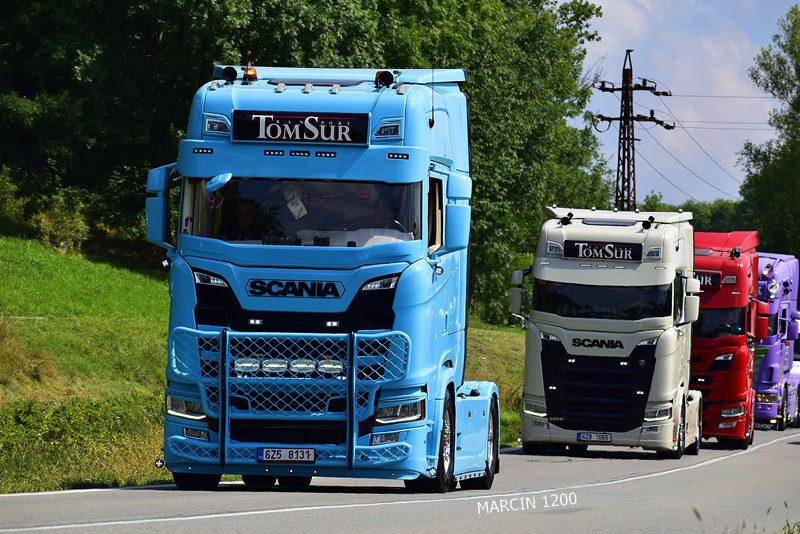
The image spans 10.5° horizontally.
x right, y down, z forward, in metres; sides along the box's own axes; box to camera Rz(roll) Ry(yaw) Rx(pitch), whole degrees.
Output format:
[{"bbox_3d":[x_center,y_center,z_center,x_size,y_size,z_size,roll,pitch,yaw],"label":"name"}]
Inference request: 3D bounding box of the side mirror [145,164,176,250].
[{"bbox_3d":[-2.223,-0.552,40.240,0.290,0.780,0.240,2,-2,8],"label":"side mirror"}]

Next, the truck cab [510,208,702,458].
[{"bbox_3d":[3.520,1.113,70.665,2.850,3.920,5.700,2,-2,8],"label":"truck cab"}]

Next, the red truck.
[{"bbox_3d":[5.575,1.413,81.728,2.800,3.950,5.700,2,-2,7],"label":"red truck"}]

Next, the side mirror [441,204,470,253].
[{"bbox_3d":[0.520,-0.354,39.868,0.260,0.440,0.200,2,-2,8],"label":"side mirror"}]

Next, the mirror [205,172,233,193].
[{"bbox_3d":[-1.647,-0.771,39.565,0.240,0.180,0.180,2,-2,8],"label":"mirror"}]

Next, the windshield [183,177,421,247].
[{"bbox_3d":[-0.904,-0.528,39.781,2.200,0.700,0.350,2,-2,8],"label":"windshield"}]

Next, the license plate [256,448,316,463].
[{"bbox_3d":[-1.029,1.712,39.300,0.525,0.120,0.020,2,-2,8],"label":"license plate"}]

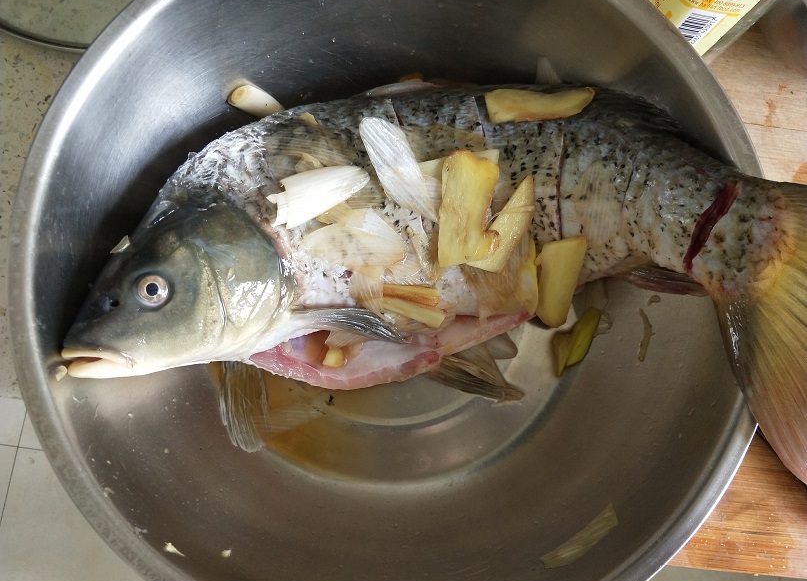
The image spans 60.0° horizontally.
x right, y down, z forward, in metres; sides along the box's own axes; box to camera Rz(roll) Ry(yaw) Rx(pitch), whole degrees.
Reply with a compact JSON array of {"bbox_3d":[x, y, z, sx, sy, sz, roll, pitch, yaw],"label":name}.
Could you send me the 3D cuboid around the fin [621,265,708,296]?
[{"bbox_3d":[0.123,-0.005,0.332,0.038,0.010,0.012,14,82,24],"label":"fin"}]

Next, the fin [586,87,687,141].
[{"bbox_3d":[0.110,-0.084,0.333,0.047,0.010,0.018,26,82,18],"label":"fin"}]

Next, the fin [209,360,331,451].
[{"bbox_3d":[-0.070,0.060,0.365,0.050,0.016,0.050,-7,122,-6],"label":"fin"}]

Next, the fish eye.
[{"bbox_3d":[-0.105,0.000,0.293,0.013,0.008,0.013,-18,78,4],"label":"fish eye"}]

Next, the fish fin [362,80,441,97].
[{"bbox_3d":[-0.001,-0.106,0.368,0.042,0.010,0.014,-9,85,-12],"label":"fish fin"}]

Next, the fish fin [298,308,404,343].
[{"bbox_3d":[-0.024,0.016,0.325,0.051,0.010,0.014,15,83,-13],"label":"fish fin"}]

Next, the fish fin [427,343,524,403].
[{"bbox_3d":[0.042,0.048,0.387,0.063,0.012,0.022,23,82,-25],"label":"fish fin"}]

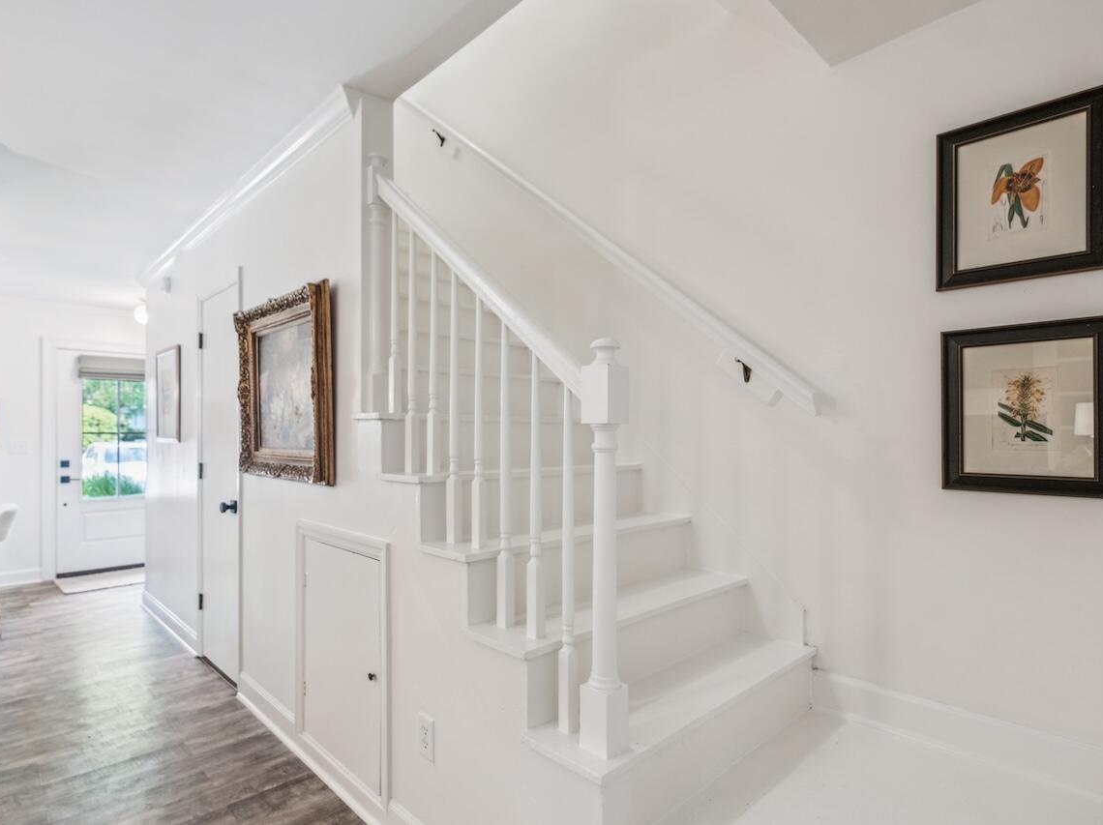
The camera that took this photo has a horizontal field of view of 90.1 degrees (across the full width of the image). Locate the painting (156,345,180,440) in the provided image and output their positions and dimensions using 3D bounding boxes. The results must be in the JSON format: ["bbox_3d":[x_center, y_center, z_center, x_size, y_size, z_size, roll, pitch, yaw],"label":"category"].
[{"bbox_3d":[-2.610,-0.116,3.745,0.600,0.622,0.028,-1,-1,43],"label":"painting"}]

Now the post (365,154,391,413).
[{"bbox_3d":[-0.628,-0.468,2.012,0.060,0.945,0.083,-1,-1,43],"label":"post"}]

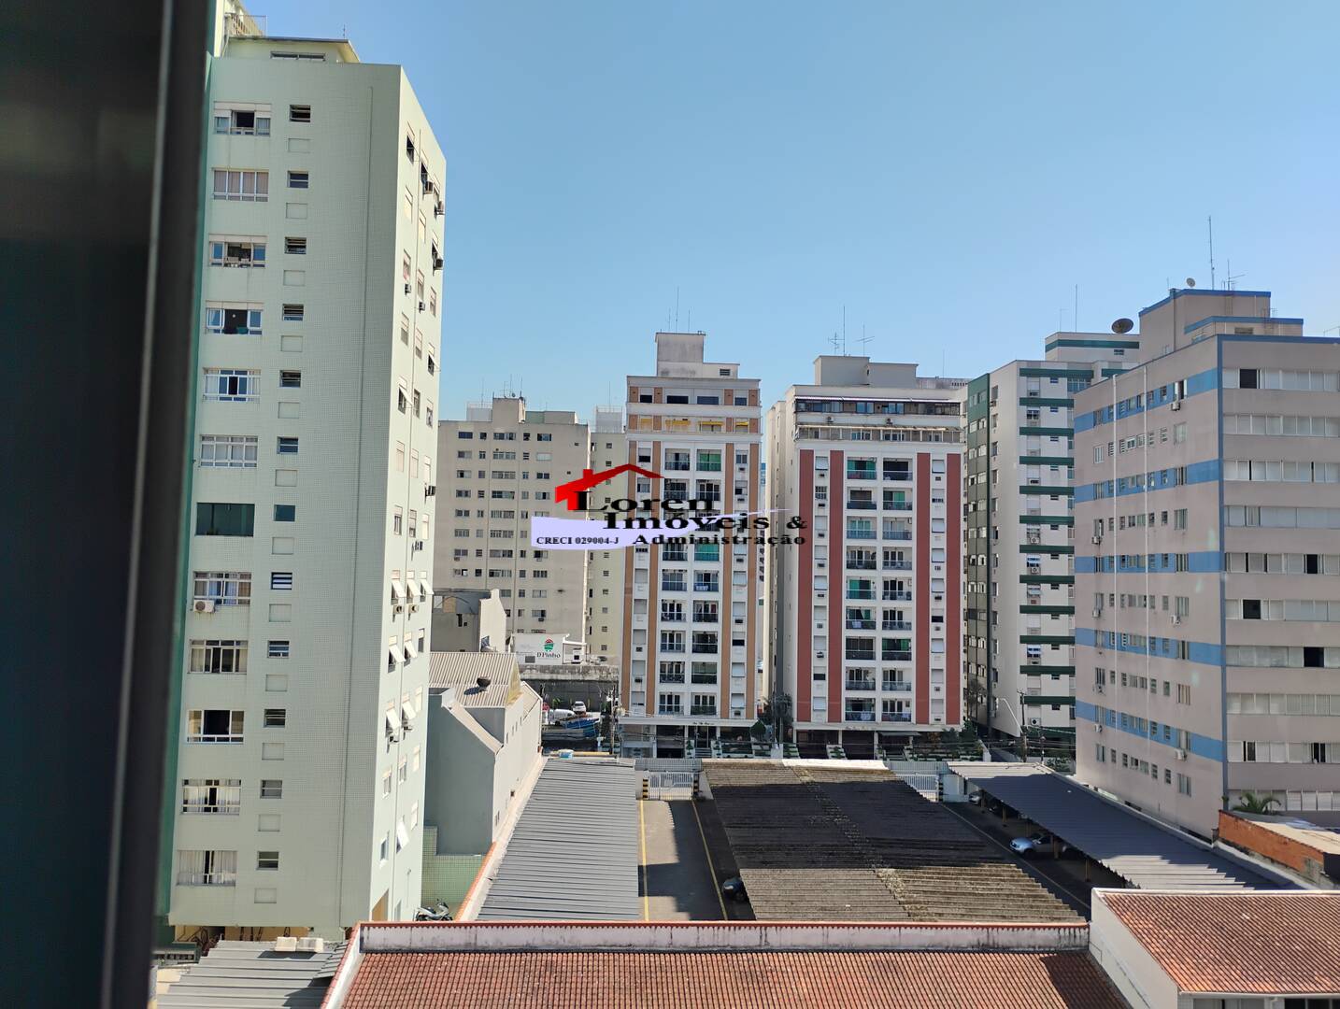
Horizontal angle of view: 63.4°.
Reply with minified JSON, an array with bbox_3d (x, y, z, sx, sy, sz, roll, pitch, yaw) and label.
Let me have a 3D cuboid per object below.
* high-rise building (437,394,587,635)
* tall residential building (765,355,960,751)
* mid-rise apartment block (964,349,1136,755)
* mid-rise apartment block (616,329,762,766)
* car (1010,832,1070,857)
[{"bbox_3d":[-24.050,5.878,163.019,23.400,42.930,12.500,1,-4,-2],"label":"high-rise building"},{"bbox_3d":[19.575,4.929,112.109,18.110,39.810,18.200,1,-4,-2],"label":"tall residential building"},{"bbox_3d":[41.614,4.347,112.589,18.500,40.900,22.000,1,-4,-2],"label":"mid-rise apartment block"},{"bbox_3d":[1.688,3.689,110.668,13.230,41.380,17.800,1,-4,-2],"label":"mid-rise apartment block"},{"bbox_3d":[22.983,20.775,66.597,4.000,1.450,1.680,1,-4,-2],"label":"car"}]

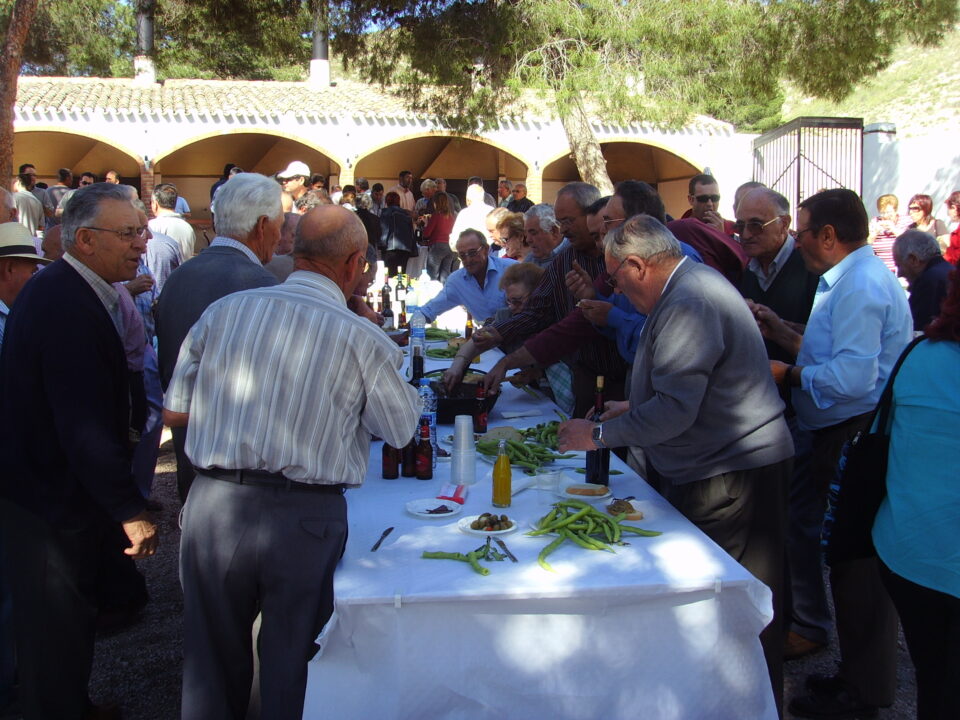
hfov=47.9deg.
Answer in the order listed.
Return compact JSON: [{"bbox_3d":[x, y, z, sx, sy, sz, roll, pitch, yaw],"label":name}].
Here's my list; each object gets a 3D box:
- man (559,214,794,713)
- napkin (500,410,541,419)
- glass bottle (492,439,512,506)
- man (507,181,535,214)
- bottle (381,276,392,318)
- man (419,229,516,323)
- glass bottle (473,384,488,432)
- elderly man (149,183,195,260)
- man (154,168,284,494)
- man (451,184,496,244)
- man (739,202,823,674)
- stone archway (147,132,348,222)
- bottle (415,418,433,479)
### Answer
[{"bbox_3d":[0.581,0.356,3.201,0.720,1.560,0.560,0,9,0],"label":"man"},{"bbox_3d":[0.171,0.213,4.314,0.160,0.012,0.130,2,9,12],"label":"napkin"},{"bbox_3d":[0.066,0.334,3.232,0.056,0.200,0.056,0,9,0],"label":"glass bottle"},{"bbox_3d":[0.512,-1.425,14.151,0.360,1.746,0.500,-7,11,-37],"label":"man"},{"bbox_3d":[-0.640,-0.428,7.400,0.080,0.300,0.080,0,9,0],"label":"bottle"},{"bbox_3d":[-0.023,0.060,5.551,0.650,1.440,0.600,7,11,37],"label":"man"},{"bbox_3d":[0.003,0.172,3.995,0.057,0.185,0.057,0,9,0],"label":"glass bottle"},{"bbox_3d":[-2.346,-0.474,8.227,0.500,1.722,0.360,-5,10,-30],"label":"elderly man"},{"bbox_3d":[-0.685,0.347,3.042,0.520,1.723,0.400,8,12,41],"label":"man"},{"bbox_3d":[-0.059,-0.753,10.005,0.500,1.718,0.360,-2,9,-15],"label":"man"},{"bbox_3d":[1.082,0.236,3.869,0.440,1.682,0.520,-6,11,-32],"label":"man"},{"bbox_3d":[-3.624,-2.251,17.007,3.050,2.600,0.400,-1,9,-10],"label":"stone archway"},{"bbox_3d":[-0.182,0.288,3.530,0.054,0.196,0.054,0,9,0],"label":"bottle"}]

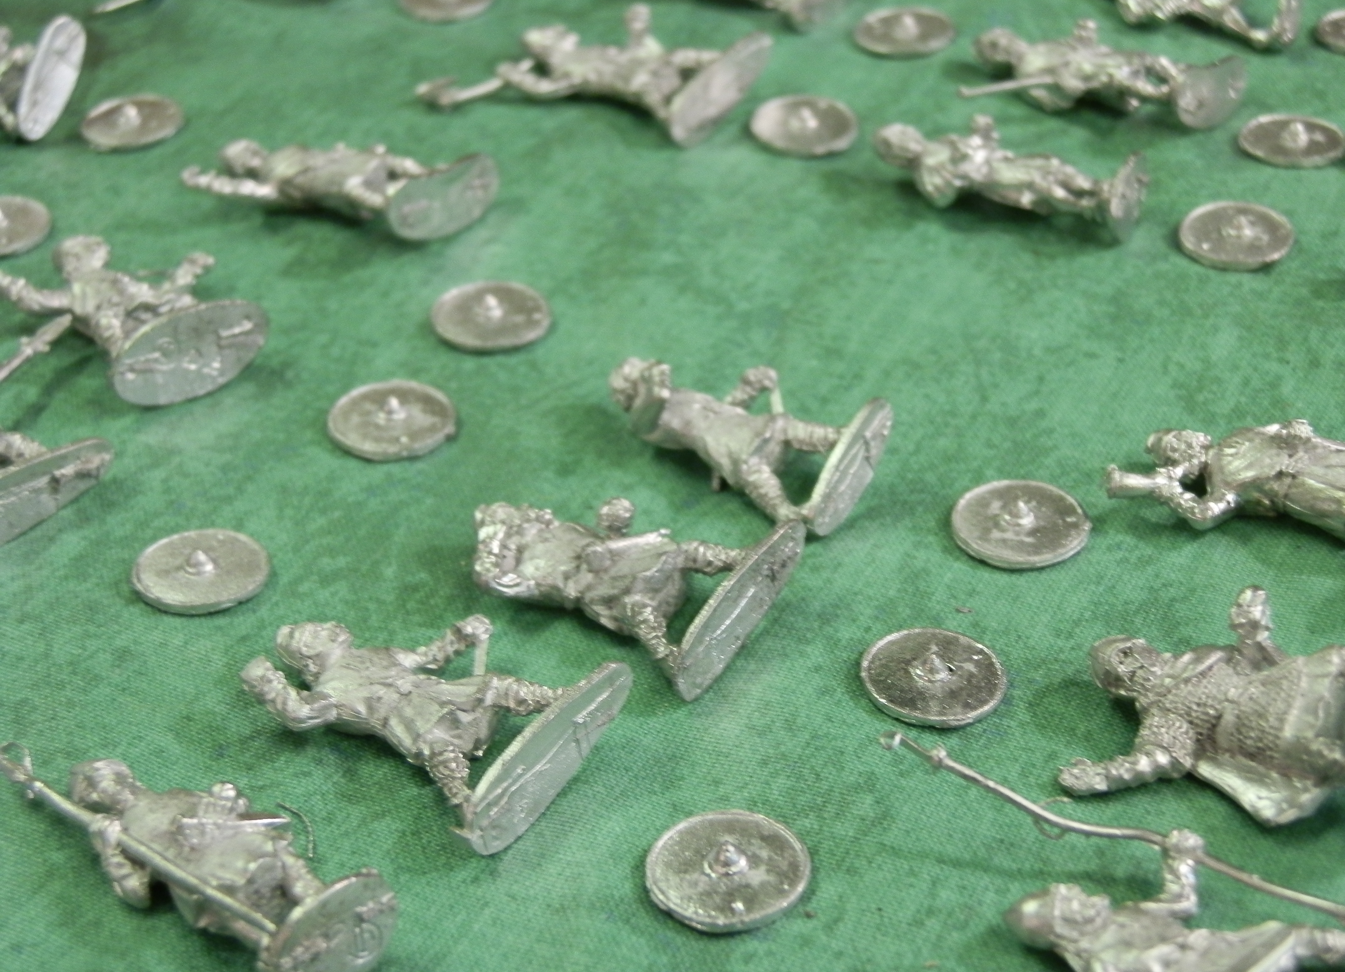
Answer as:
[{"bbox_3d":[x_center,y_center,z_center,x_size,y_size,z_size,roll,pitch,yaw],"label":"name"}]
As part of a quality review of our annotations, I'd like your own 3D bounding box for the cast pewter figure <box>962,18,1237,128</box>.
[{"bbox_3d":[0.054,-0.054,0.305,0.033,0.011,0.022,20,33,31],"label":"cast pewter figure"}]

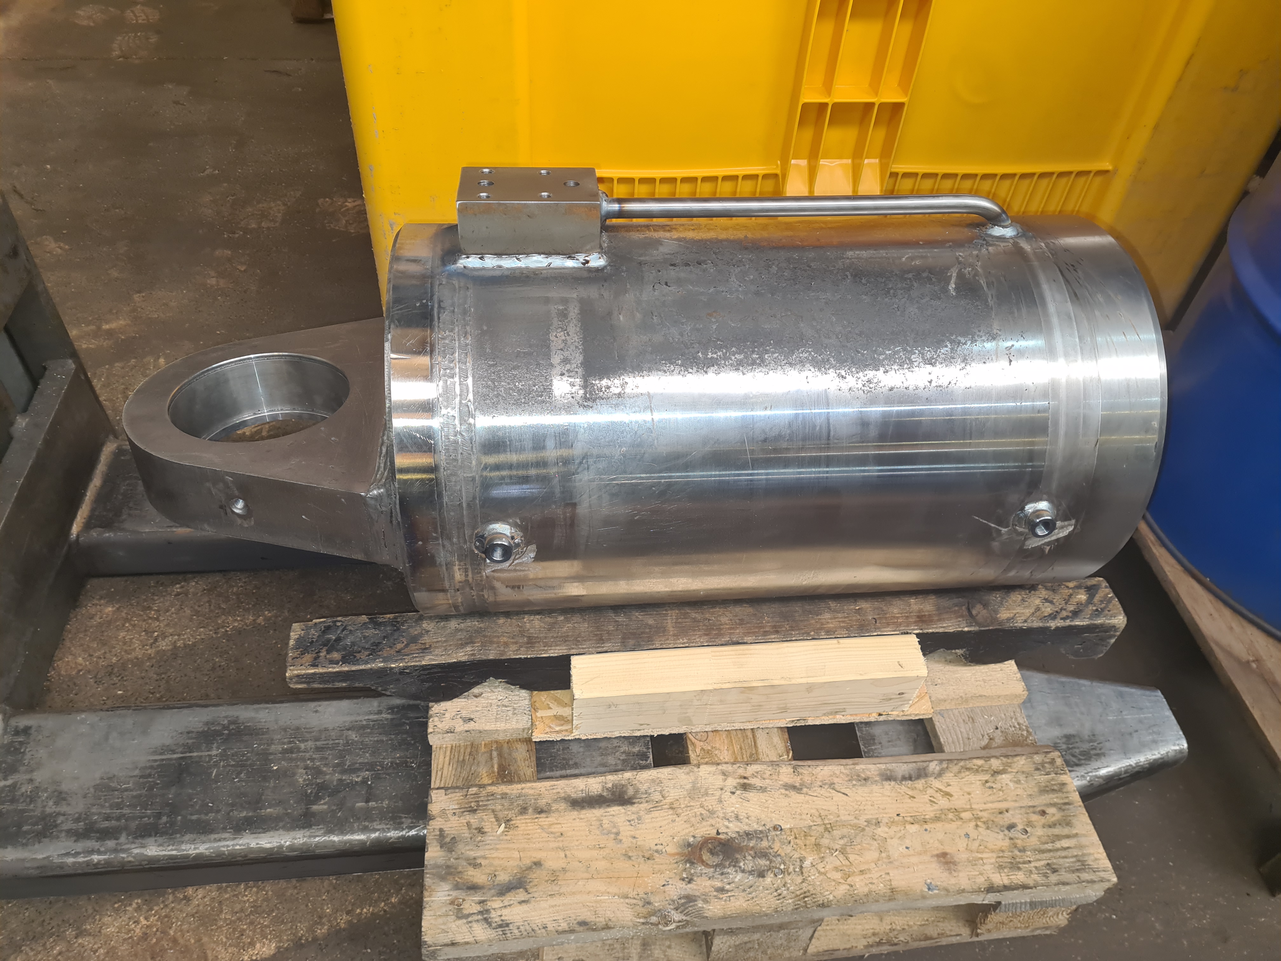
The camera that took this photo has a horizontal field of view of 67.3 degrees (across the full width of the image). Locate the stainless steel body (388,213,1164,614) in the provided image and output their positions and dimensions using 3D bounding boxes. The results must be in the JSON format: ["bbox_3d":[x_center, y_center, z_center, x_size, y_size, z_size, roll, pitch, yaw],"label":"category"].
[{"bbox_3d":[0.104,-0.067,0.946,0.632,0.364,0.364,-2,49,-6],"label":"stainless steel body"}]

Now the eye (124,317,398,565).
[{"bbox_3d":[-0.336,-0.048,0.899,0.252,0.073,0.319,-2,37,-6],"label":"eye"}]

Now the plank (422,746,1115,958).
[{"bbox_3d":[0.117,0.323,0.860,0.602,0.023,0.130,-1,49,-7],"label":"plank"}]

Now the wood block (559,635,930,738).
[{"bbox_3d":[0.102,0.198,0.934,0.339,0.069,0.044,-2,49,-8],"label":"wood block"}]

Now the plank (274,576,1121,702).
[{"bbox_3d":[0.083,0.160,0.973,0.830,0.069,0.055,-2,49,-8],"label":"plank"}]

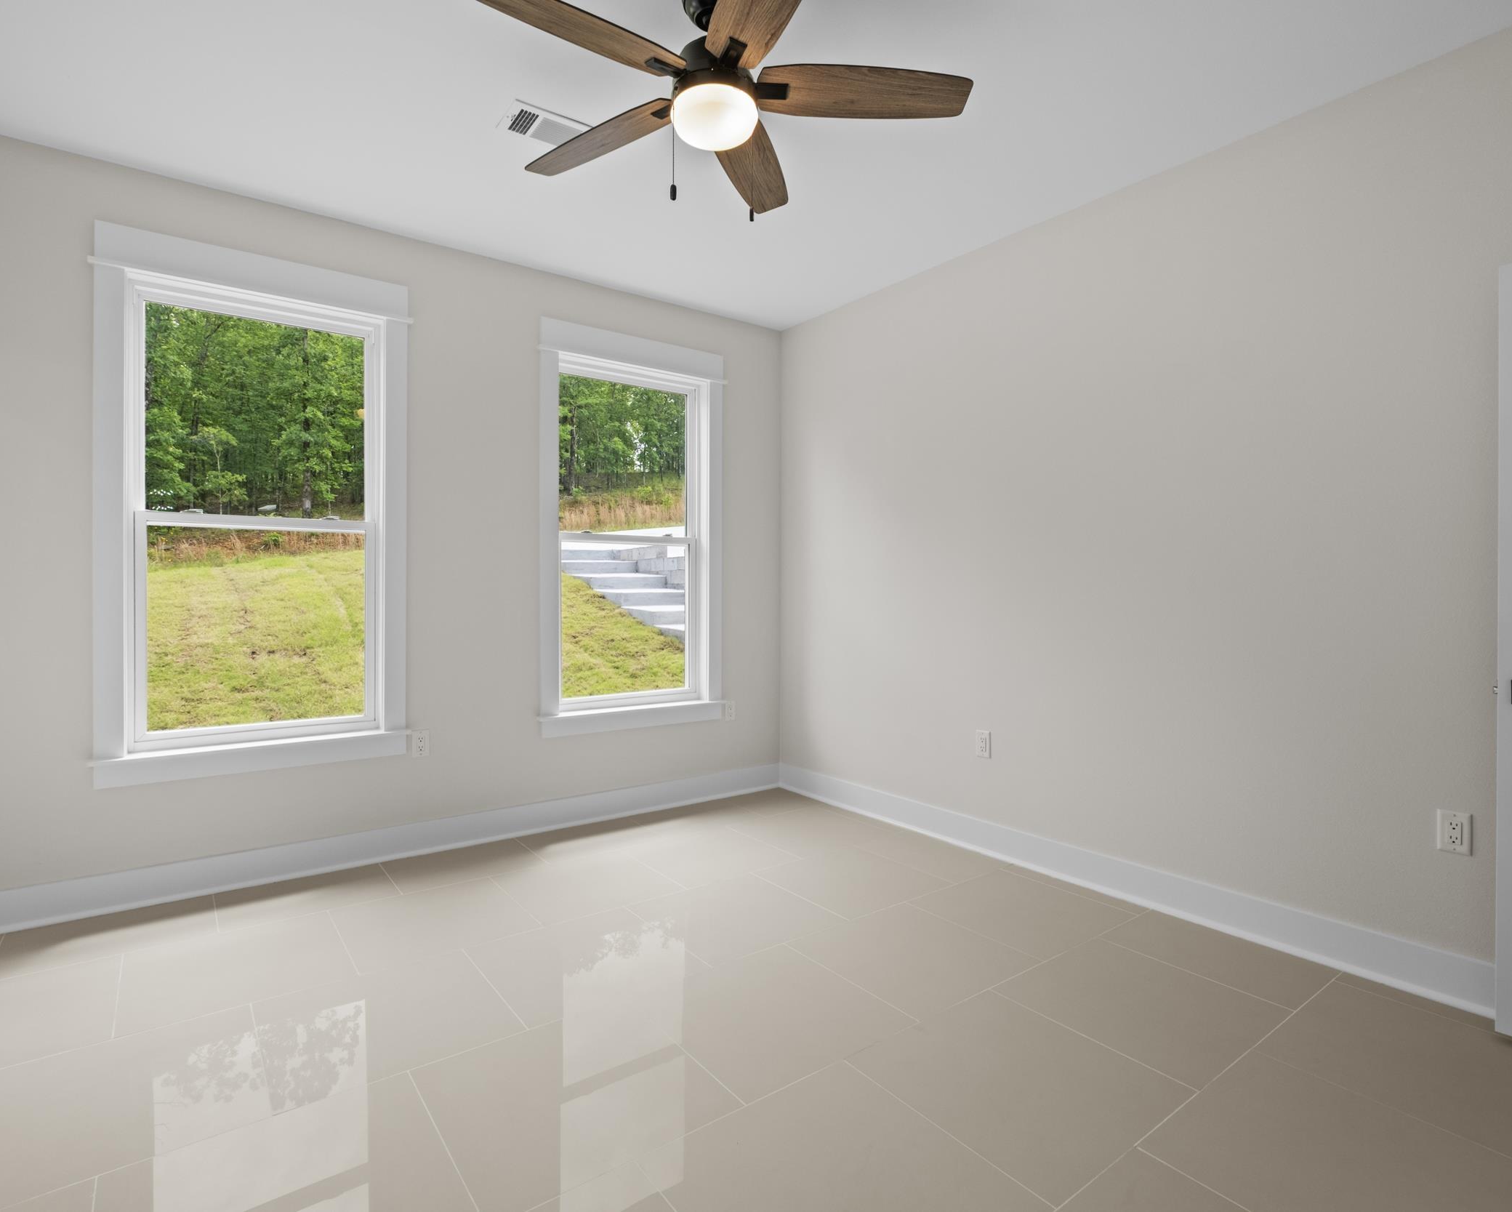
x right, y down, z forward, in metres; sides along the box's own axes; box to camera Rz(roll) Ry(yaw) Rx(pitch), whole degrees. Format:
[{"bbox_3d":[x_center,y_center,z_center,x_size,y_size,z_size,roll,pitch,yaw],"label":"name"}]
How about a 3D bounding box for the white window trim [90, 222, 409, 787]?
[{"bbox_3d":[-1.971,-0.365,3.053,1.075,2.050,0.060,0,0,-37],"label":"white window trim"}]

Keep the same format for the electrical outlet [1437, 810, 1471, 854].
[{"bbox_3d":[2.009,0.649,2.173,0.010,0.117,0.075,0,0,-37],"label":"electrical outlet"}]

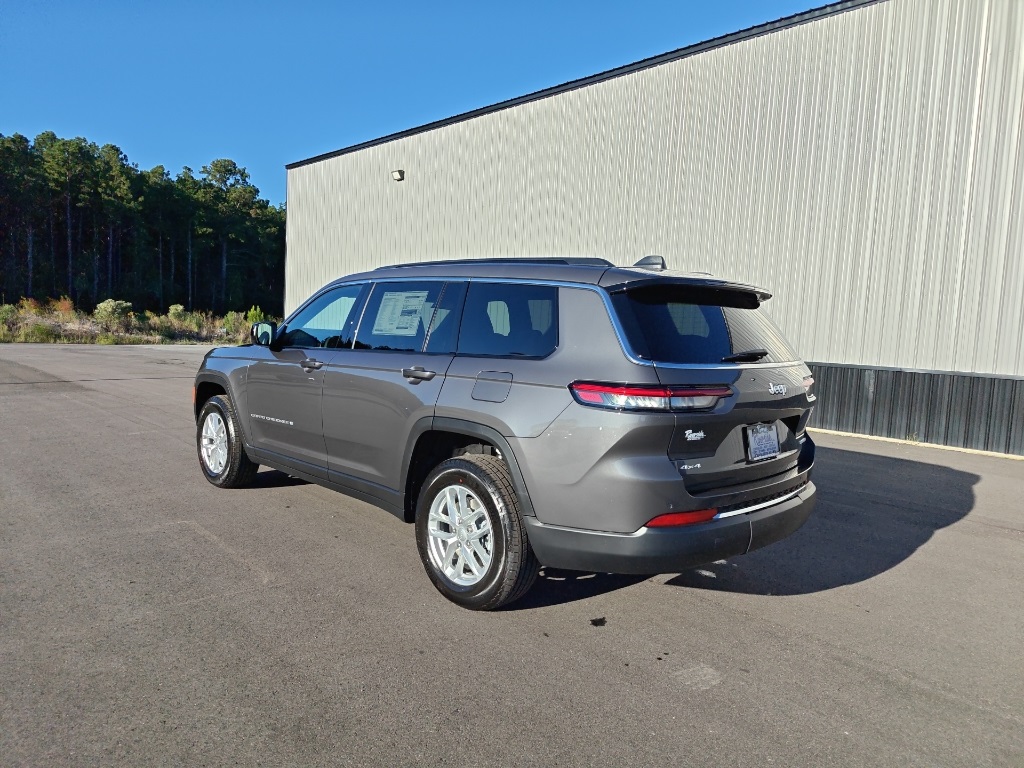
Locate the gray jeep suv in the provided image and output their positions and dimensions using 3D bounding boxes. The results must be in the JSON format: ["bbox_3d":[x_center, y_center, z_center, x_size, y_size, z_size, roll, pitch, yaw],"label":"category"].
[{"bbox_3d":[-0.630,0.075,5.140,5.180,1.810,2.020,7,7,44],"label":"gray jeep suv"}]

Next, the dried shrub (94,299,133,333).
[{"bbox_3d":[-18.789,-3.175,32.000,1.900,1.700,1.750,0,6,-30],"label":"dried shrub"}]

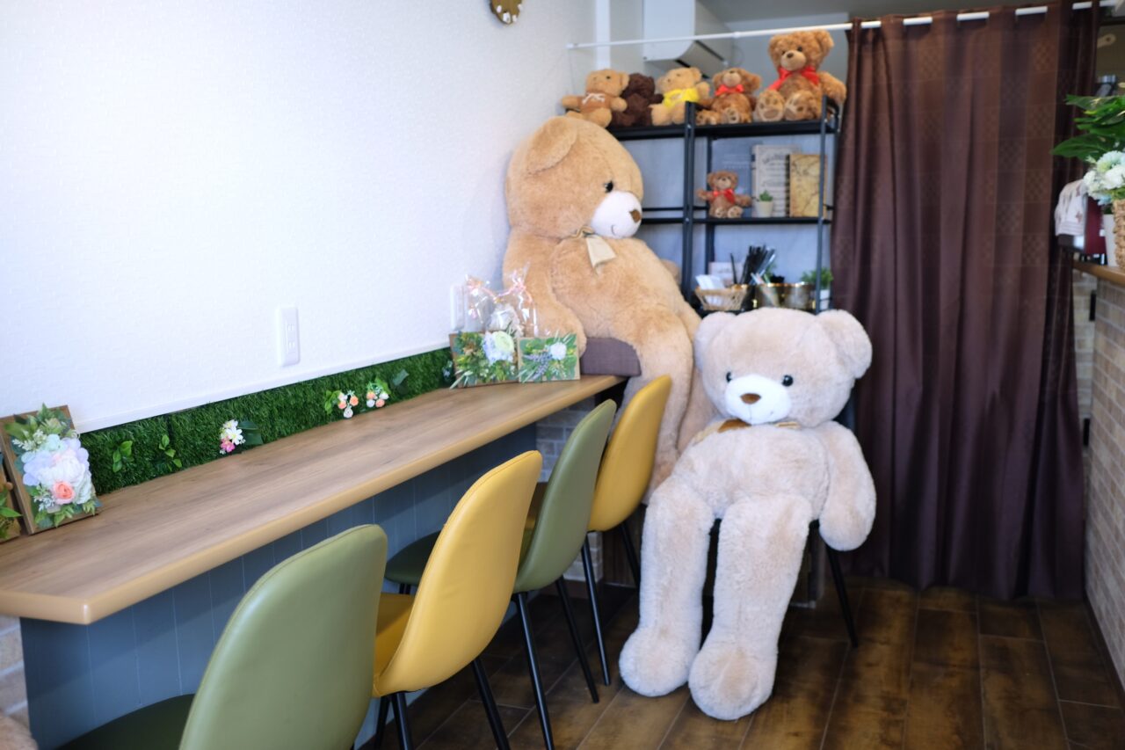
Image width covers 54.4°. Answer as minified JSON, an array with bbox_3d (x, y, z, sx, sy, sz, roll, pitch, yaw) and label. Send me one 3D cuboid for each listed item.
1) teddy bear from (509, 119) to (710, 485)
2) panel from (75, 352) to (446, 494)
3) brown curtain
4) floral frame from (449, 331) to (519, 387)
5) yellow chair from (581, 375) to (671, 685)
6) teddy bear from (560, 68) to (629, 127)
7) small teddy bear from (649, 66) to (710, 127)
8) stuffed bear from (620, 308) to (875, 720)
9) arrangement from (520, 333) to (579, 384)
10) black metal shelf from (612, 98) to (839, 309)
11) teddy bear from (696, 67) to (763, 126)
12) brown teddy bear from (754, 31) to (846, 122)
[{"bbox_3d":[0.136,-0.179,3.470,0.610,1.250,0.520,4,8,31],"label":"teddy bear"},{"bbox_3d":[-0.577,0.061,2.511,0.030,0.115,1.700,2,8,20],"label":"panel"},{"bbox_3d":[1.320,-0.215,3.629,0.800,1.920,0.110,2,8,20],"label":"brown curtain"},{"bbox_3d":[-0.212,-0.044,3.180,0.205,0.150,0.060,-7,-5,-40],"label":"floral frame"},{"bbox_3d":[0.028,0.418,3.199,0.530,0.827,0.450,2,8,20],"label":"yellow chair"},{"bbox_3d":[0.114,-0.952,3.771,0.225,0.195,0.155,3,8,25],"label":"teddy bear"},{"bbox_3d":[0.394,-0.936,3.672,0.190,0.190,0.160,3,8,26],"label":"small teddy bear"},{"bbox_3d":[0.536,0.336,3.012,0.620,1.020,0.600,3,8,26],"label":"stuffed bear"},{"bbox_3d":[-0.037,-0.046,3.245,0.180,0.135,0.055,-2,-1,-13],"label":"arrangement"},{"bbox_3d":[0.480,-0.083,3.784,0.880,1.665,0.270,2,8,20],"label":"black metal shelf"},{"bbox_3d":[0.551,-0.922,3.617,0.195,0.190,0.160,2,8,19],"label":"teddy bear"},{"bbox_3d":[0.768,-0.966,3.533,0.280,0.295,0.230,2,8,24],"label":"brown teddy bear"}]

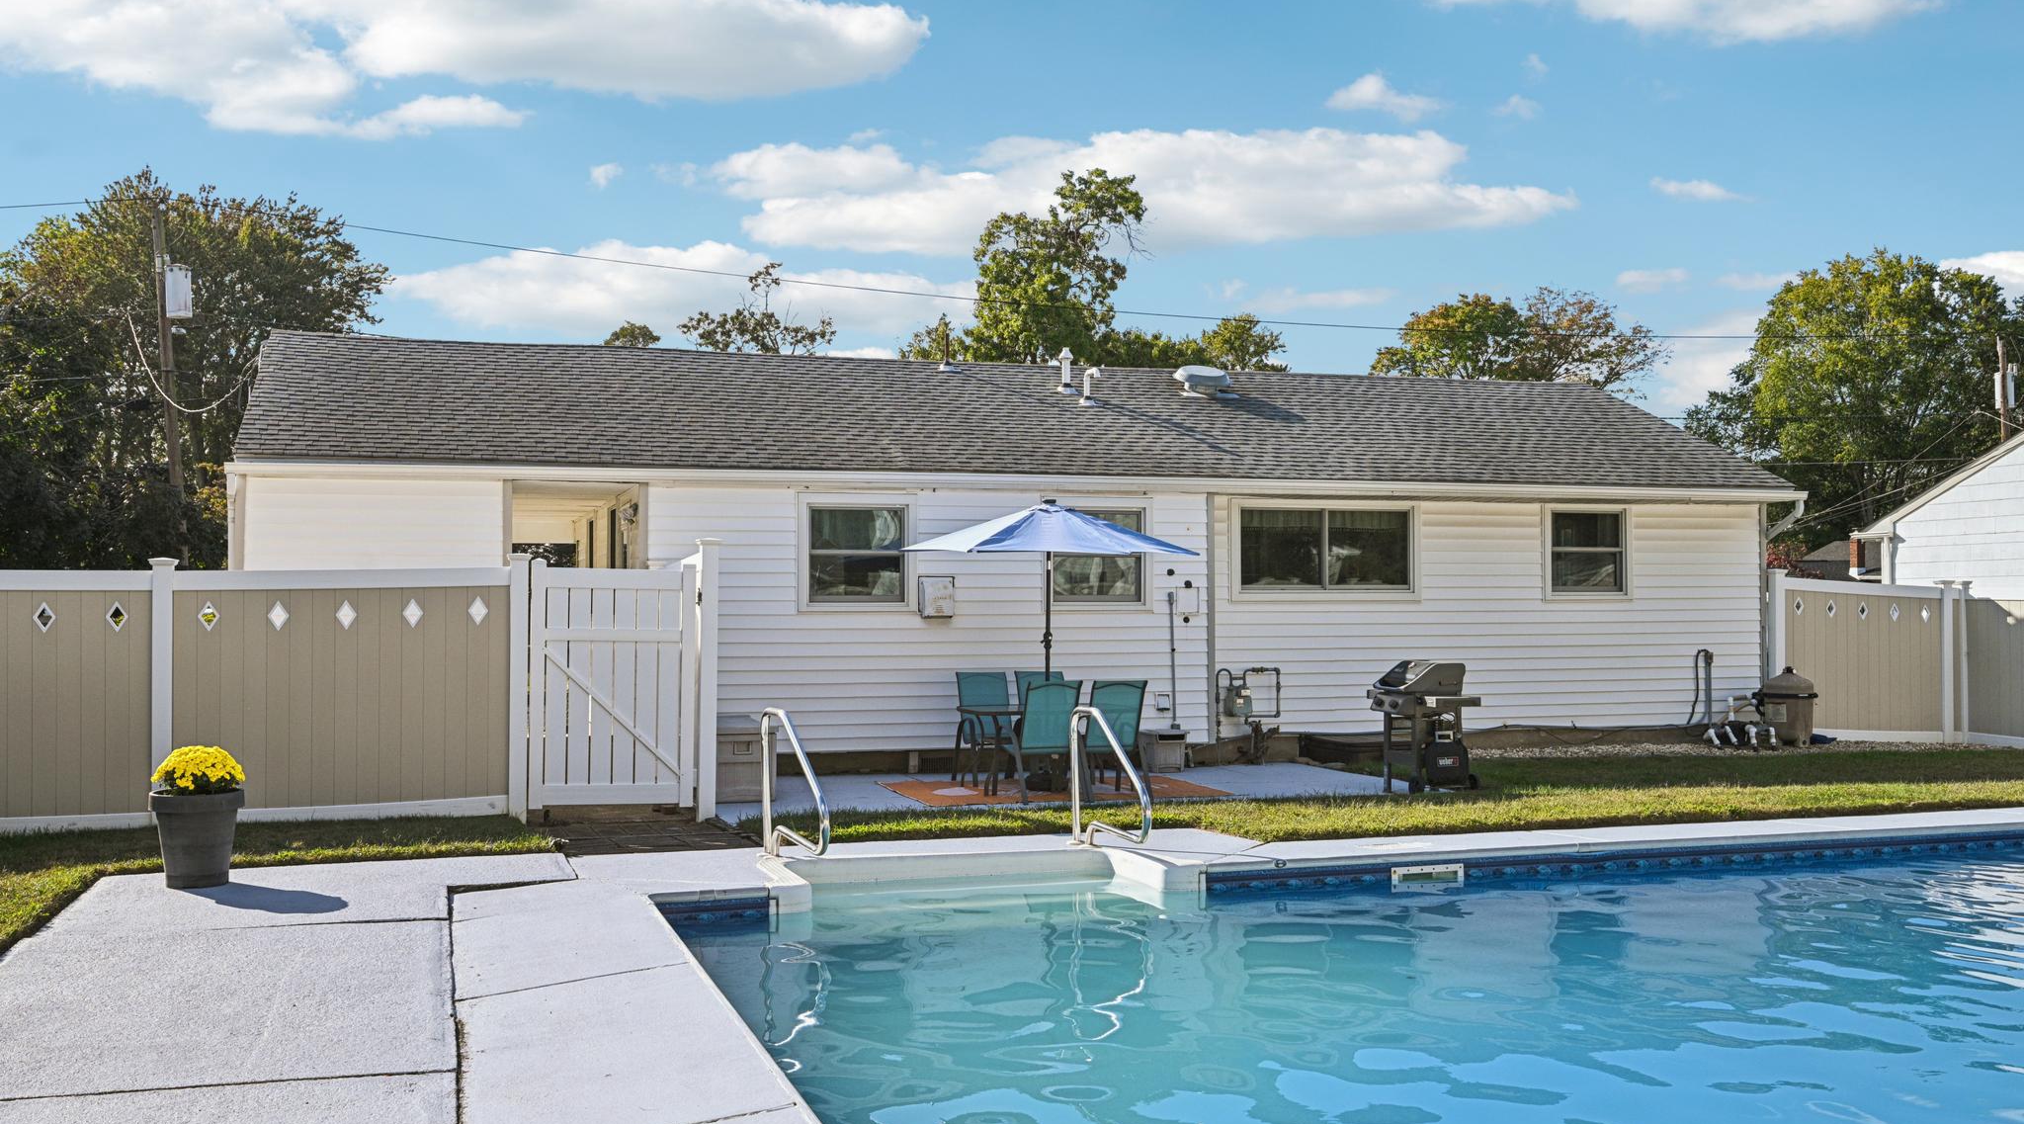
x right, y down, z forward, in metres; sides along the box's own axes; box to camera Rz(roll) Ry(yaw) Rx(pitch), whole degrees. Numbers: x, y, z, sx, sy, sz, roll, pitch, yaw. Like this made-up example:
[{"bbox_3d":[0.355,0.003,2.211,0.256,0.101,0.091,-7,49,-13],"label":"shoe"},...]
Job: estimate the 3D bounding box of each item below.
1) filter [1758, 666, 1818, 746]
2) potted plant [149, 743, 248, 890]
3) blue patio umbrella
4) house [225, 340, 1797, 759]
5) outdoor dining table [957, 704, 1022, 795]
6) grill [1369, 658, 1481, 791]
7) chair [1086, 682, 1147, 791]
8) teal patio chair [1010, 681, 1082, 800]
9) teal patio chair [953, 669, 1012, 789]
[{"bbox_3d":[8.521,1.574,18.469,0.590,0.870,0.590,0,-1,-17],"label":"filter"},{"bbox_3d":[-4.512,1.409,9.321,0.490,0.770,0.490,0,-1,0],"label":"potted plant"},{"bbox_3d":[0.317,0.705,14.260,2.450,2.450,2.350,0,-1,0],"label":"blue patio umbrella"},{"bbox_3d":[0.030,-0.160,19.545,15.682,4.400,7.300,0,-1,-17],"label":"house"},{"bbox_3d":[0.319,1.581,14.290,1.380,0.700,0.950,0,-1,-17],"label":"outdoor dining table"},{"bbox_3d":[3.492,1.374,14.273,0.640,1.100,1.150,0,-1,-17],"label":"grill"},{"bbox_3d":[0.793,1.444,13.779,0.560,0.950,0.660,0,-1,-17],"label":"chair"},{"bbox_3d":[0.277,1.441,13.631,0.560,0.950,0.660,0,-1,-17],"label":"teal patio chair"},{"bbox_3d":[-0.145,1.468,14.787,0.560,0.950,0.660,0,-1,-17],"label":"teal patio chair"}]

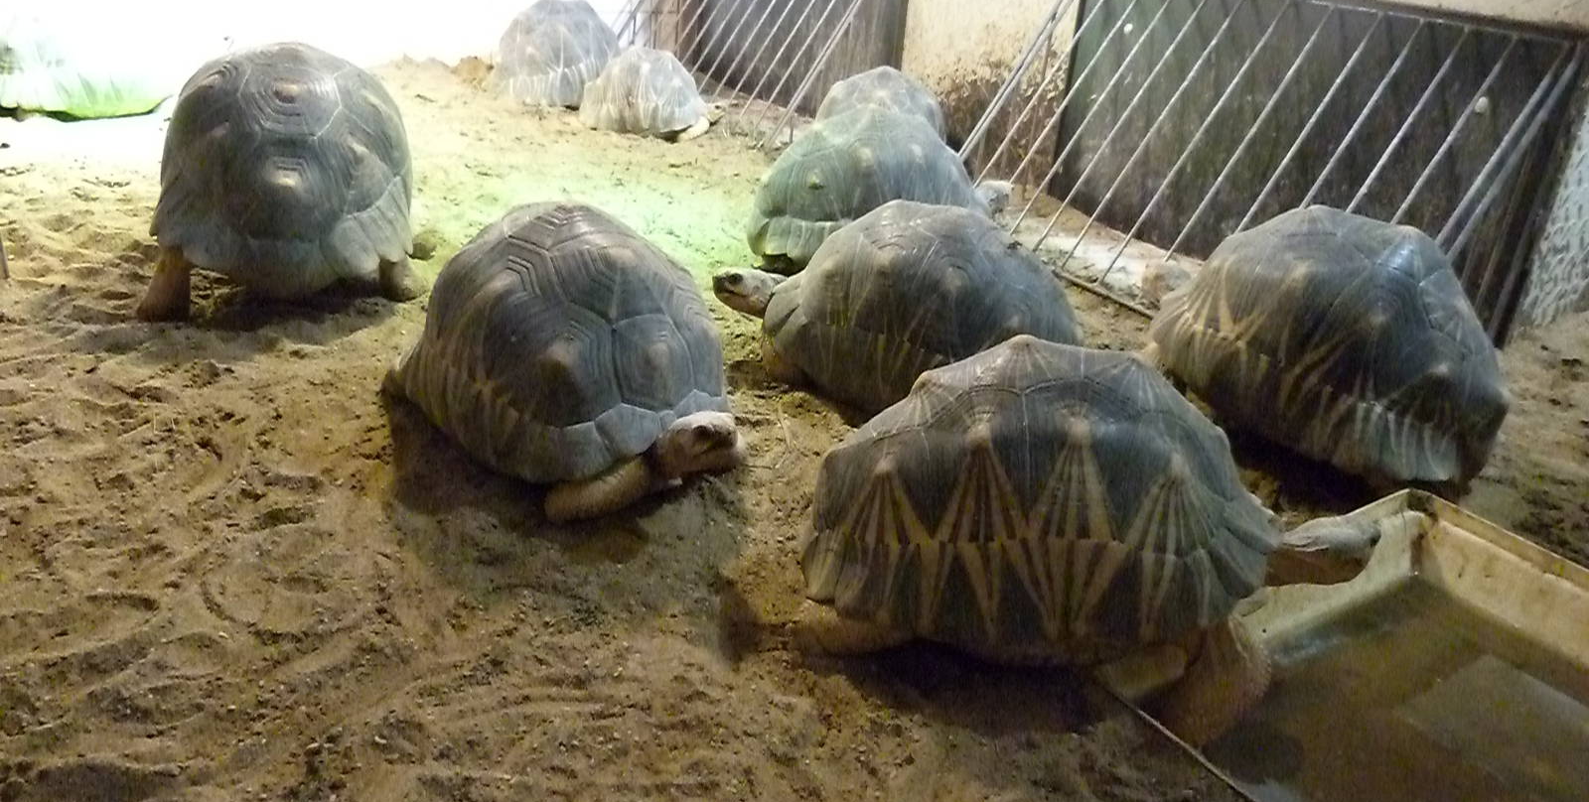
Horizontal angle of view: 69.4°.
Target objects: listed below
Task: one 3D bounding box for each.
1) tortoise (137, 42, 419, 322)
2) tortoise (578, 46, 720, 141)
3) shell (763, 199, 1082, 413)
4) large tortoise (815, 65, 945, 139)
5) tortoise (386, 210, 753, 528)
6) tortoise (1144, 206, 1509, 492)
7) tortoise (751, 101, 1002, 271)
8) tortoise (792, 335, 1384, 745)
[{"bbox_3d":[-0.609,-0.298,1.363,0.286,0.245,0.411,-7,28,-22],"label":"tortoise"},{"bbox_3d":[-0.274,-0.599,2.203,0.295,0.160,0.190,4,26,-1],"label":"tortoise"},{"bbox_3d":[0.103,-0.112,1.215,0.407,0.207,0.255,11,27,14],"label":"shell"},{"bbox_3d":[0.159,-0.497,2.023,0.235,0.193,0.365,9,26,10],"label":"large tortoise"},{"bbox_3d":[-0.204,-0.064,1.063,0.420,0.213,0.280,25,33,36],"label":"tortoise"},{"bbox_3d":[0.536,-0.073,1.151,0.250,0.226,0.348,-18,34,-38],"label":"tortoise"},{"bbox_3d":[0.128,-0.307,1.610,0.394,0.212,0.258,-5,28,-19],"label":"tortoise"},{"bbox_3d":[0.216,0.065,0.853,0.450,0.222,0.270,4,26,-1],"label":"tortoise"}]

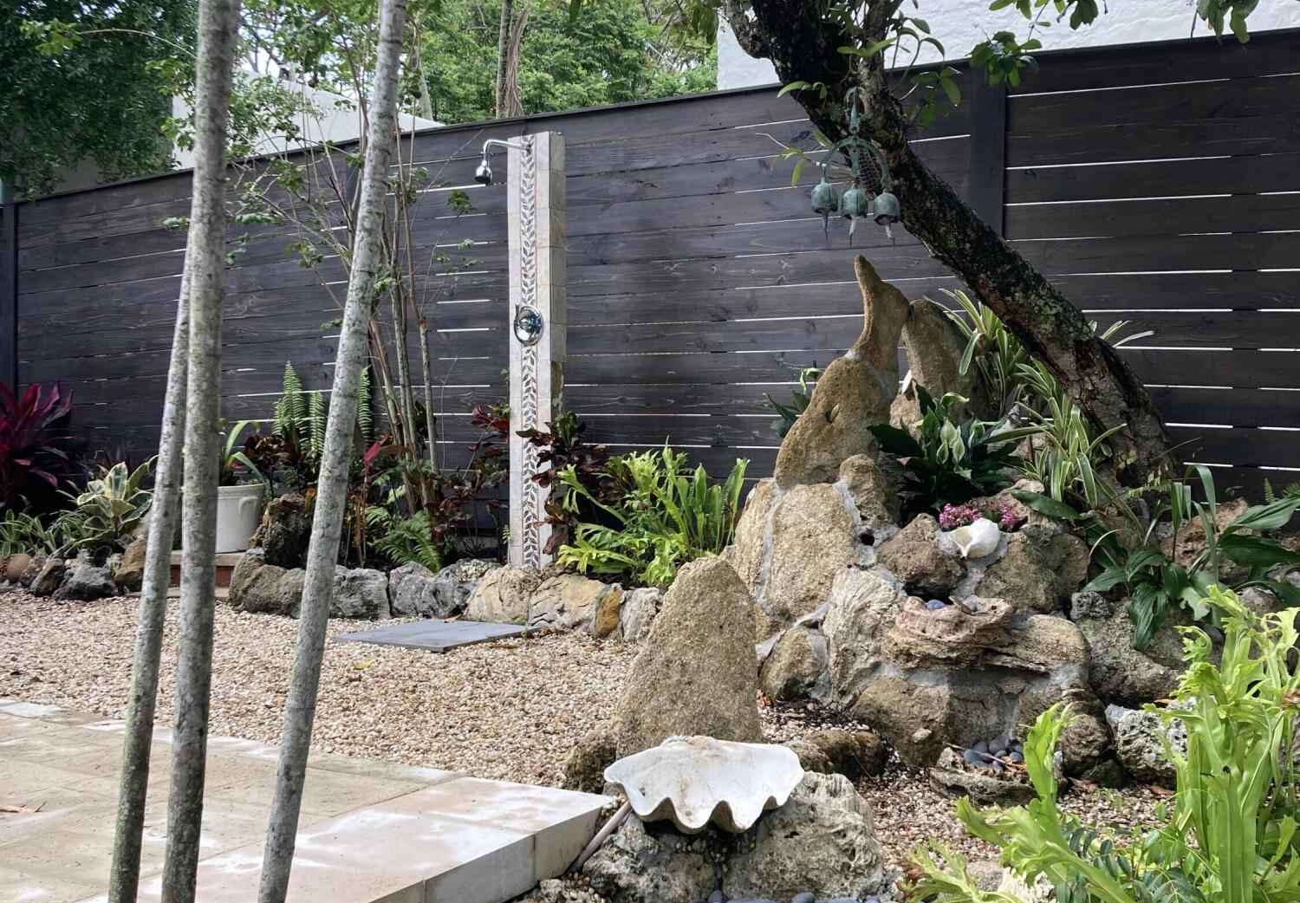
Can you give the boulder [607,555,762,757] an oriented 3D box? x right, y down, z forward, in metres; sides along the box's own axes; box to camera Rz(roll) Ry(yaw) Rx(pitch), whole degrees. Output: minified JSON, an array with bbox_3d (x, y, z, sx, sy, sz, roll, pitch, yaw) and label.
[{"bbox_3d":[0.075,0.470,3.150,0.335,0.470,0.230,0,1,0],"label":"boulder"}]

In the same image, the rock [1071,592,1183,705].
[{"bbox_3d":[1.181,0.486,3.450,0.270,0.270,0.270,0,1,0],"label":"rock"}]

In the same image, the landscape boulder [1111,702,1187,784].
[{"bbox_3d":[1.104,0.641,3.080,0.190,0.170,0.170,0,1,20],"label":"landscape boulder"}]

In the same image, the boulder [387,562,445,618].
[{"bbox_3d":[-0.941,0.550,5.610,0.210,0.215,0.190,0,1,-10],"label":"boulder"}]

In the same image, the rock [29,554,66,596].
[{"bbox_3d":[-2.690,0.549,6.270,0.160,0.180,0.160,-1,1,-22],"label":"rock"}]

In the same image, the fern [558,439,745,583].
[{"bbox_3d":[0.006,0.260,6.168,0.780,0.620,0.650,0,3,0],"label":"fern"}]

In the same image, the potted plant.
[{"bbox_3d":[-2.045,0.156,6.780,0.380,0.625,0.380,0,1,-17],"label":"potted plant"}]

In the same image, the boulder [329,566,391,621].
[{"bbox_3d":[-1.237,0.599,5.930,0.270,0.235,0.240,0,1,30],"label":"boulder"}]

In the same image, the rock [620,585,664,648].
[{"bbox_3d":[-0.032,0.573,4.920,0.150,0.205,0.180,0,1,-5],"label":"rock"}]

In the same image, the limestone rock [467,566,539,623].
[{"bbox_3d":[-0.634,0.618,6.085,0.310,0.230,0.240,0,3,0],"label":"limestone rock"}]

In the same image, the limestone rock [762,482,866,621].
[{"bbox_3d":[0.495,0.300,4.250,0.320,0.410,0.280,0,1,0],"label":"limestone rock"}]

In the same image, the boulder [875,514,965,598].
[{"bbox_3d":[0.788,0.304,4.118,0.270,0.240,0.260,0,3,0],"label":"boulder"}]

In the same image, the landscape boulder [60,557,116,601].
[{"bbox_3d":[-2.689,0.611,6.715,0.260,0.190,0.210,0,3,0],"label":"landscape boulder"}]

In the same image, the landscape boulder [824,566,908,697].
[{"bbox_3d":[0.619,0.518,4.020,0.240,0.380,0.250,0,1,0],"label":"landscape boulder"}]

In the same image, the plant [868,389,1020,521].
[{"bbox_3d":[0.922,0.013,4.400,0.460,0.410,0.420,0,1,0],"label":"plant"}]

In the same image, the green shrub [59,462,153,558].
[{"bbox_3d":[-2.738,0.293,7.071,0.480,0.480,0.440,0,3,0],"label":"green shrub"}]

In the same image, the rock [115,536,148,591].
[{"bbox_3d":[-2.372,0.510,6.430,0.165,0.250,0.170,0,1,-20],"label":"rock"}]

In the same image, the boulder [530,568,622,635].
[{"bbox_3d":[-0.293,0.594,5.520,0.340,0.250,0.240,0,1,30],"label":"boulder"}]

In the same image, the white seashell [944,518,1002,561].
[{"bbox_3d":[0.809,0.218,3.520,0.140,0.100,0.120,0,1,13],"label":"white seashell"}]

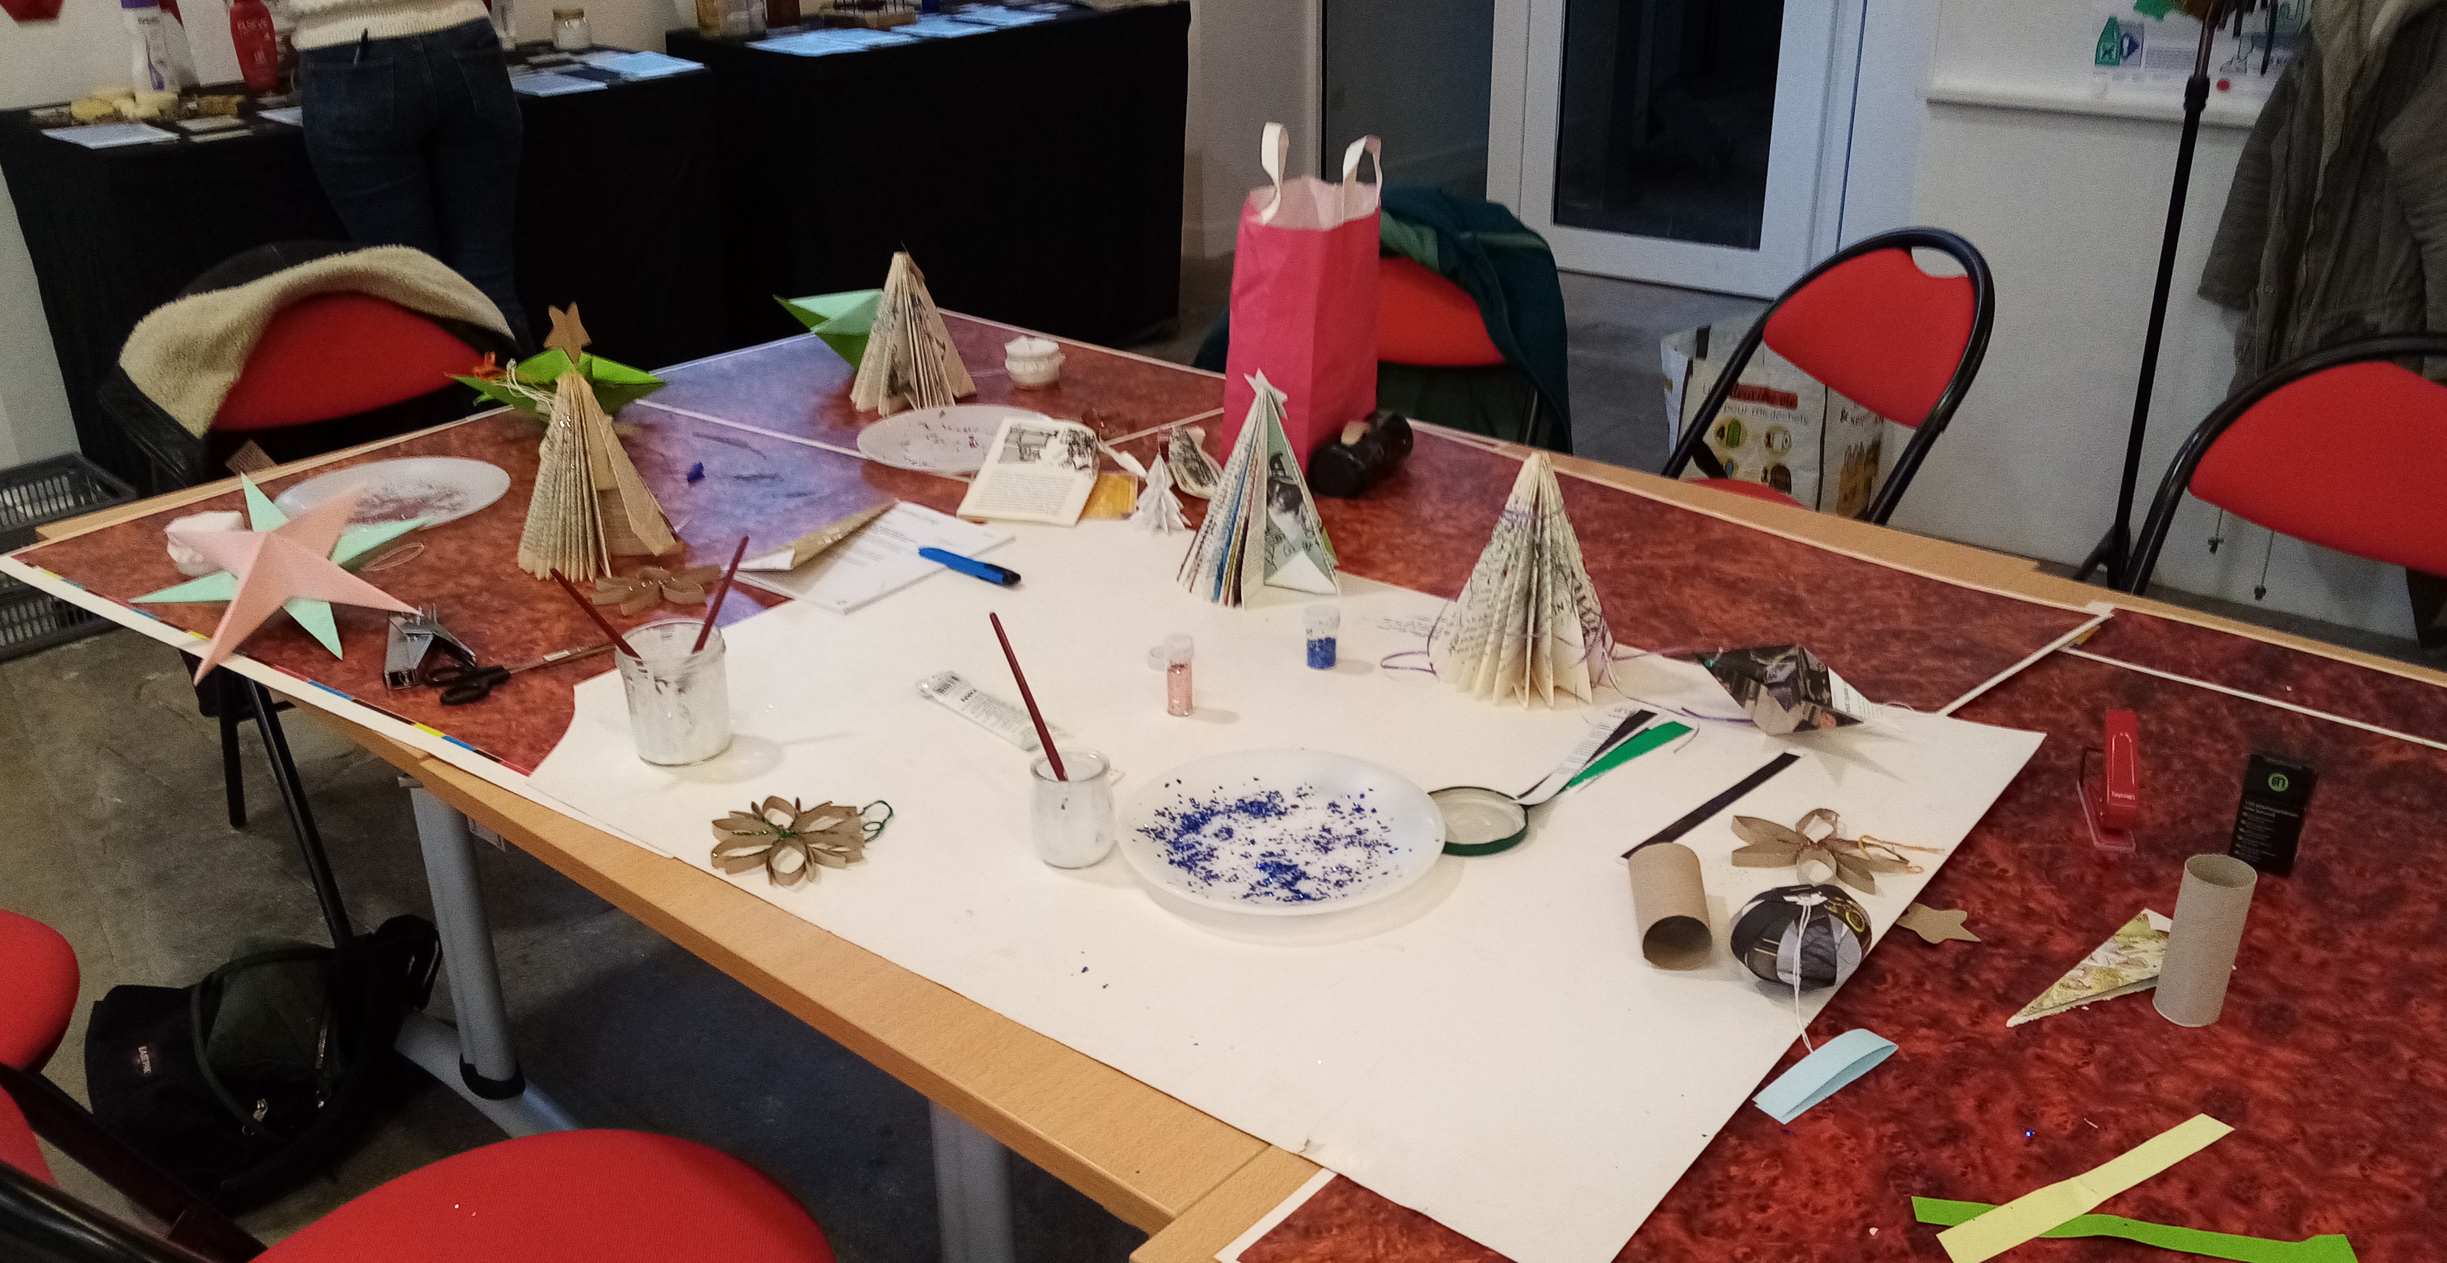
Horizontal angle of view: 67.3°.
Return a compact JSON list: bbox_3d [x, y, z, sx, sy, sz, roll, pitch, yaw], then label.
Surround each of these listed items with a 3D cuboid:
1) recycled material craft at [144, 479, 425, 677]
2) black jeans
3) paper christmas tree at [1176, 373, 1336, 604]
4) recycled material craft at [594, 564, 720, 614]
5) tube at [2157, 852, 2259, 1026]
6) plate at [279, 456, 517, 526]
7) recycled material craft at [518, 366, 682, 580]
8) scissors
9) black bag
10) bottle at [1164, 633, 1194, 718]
[{"bbox_3d":[-0.879,-0.071,1.725,0.250,0.060,0.250,-1,50,-14],"label":"recycled material craft"},{"bbox_3d":[-1.288,-0.524,3.114,0.380,1.018,0.290,-21,31,-38],"label":"black jeans"},{"bbox_3d":[0.034,-0.141,1.702,0.155,0.203,0.150,-14,27,-27],"label":"paper christmas tree"},{"bbox_3d":[-0.544,-0.043,1.765,0.119,0.015,0.087,-9,25,-17],"label":"recycled material craft"},{"bbox_3d":[0.575,0.183,1.078,0.041,0.098,0.041,17,29,35],"label":"tube"},{"bbox_3d":[-0.931,-0.148,2.071,0.240,0.022,0.240,-1,23,0],"label":"plate"},{"bbox_3d":[-0.628,-0.163,1.823,0.155,0.190,0.150,-10,26,-18],"label":"recycled material craft"},{"bbox_3d":[-0.605,0.028,1.615,0.177,0.012,0.076,-14,27,-26],"label":"scissors"},{"bbox_3d":[-1.122,0.478,2.155,0.350,0.210,0.280,-11,25,-23],"label":"black bag"},{"bbox_3d":[-0.037,0.037,1.544,0.024,0.066,0.024,-1,23,0],"label":"bottle"}]

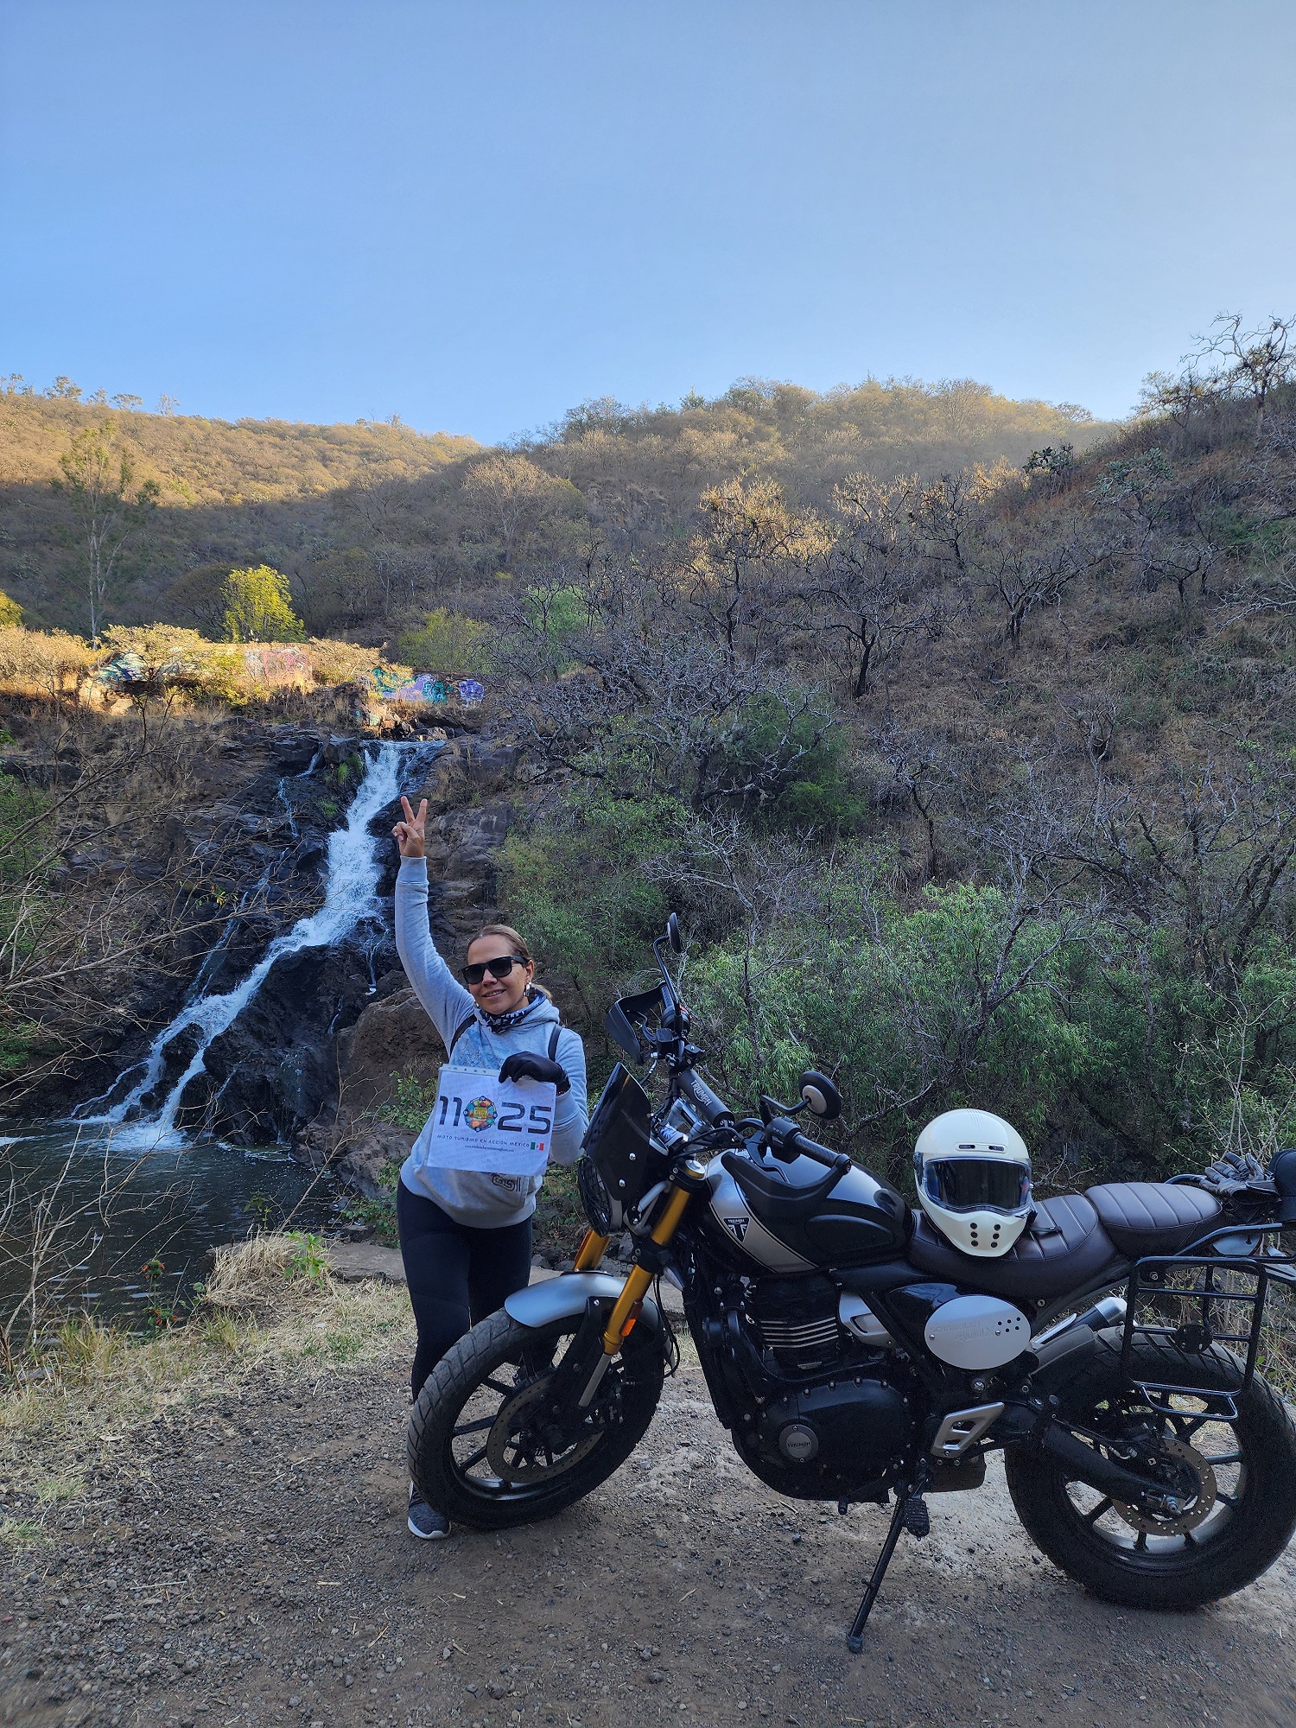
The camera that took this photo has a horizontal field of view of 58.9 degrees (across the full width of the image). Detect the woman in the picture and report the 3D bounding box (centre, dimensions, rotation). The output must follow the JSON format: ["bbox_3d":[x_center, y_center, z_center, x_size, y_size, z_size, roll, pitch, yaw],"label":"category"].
[{"bbox_3d":[-0.405,0.725,2.960,0.510,1.830,0.430,1,-4,2],"label":"woman"}]

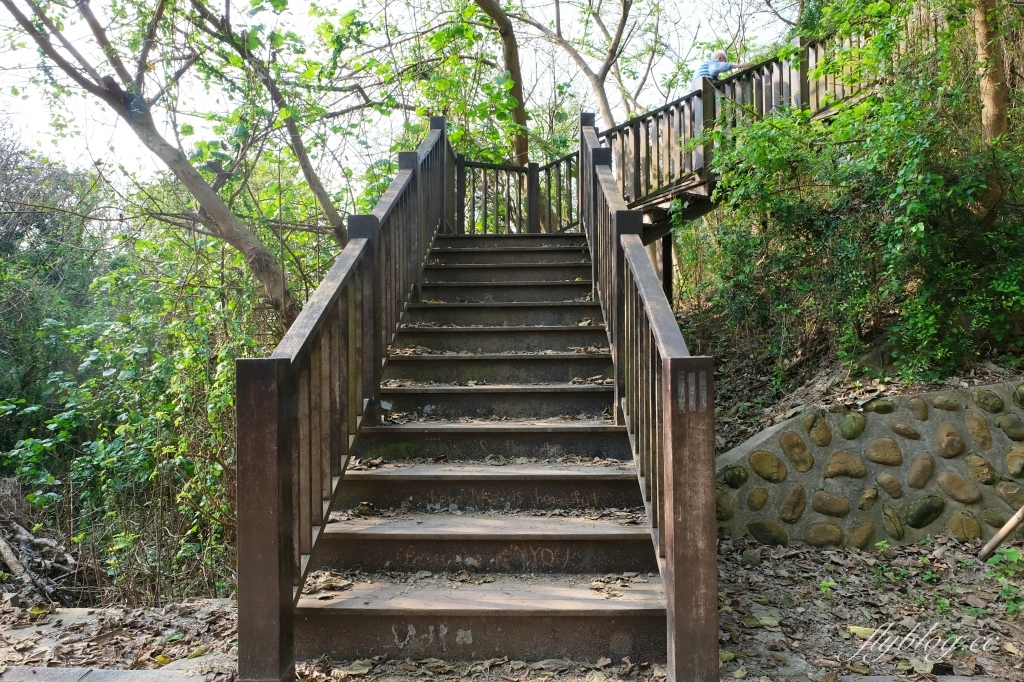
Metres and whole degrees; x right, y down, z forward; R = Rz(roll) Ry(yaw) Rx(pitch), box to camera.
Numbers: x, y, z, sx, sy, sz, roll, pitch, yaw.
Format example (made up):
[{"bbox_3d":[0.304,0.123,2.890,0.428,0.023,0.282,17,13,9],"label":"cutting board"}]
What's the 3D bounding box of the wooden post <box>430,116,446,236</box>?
[{"bbox_3d":[-0.665,-1.484,6.154,0.127,1.090,0.127,-1,-1,2],"label":"wooden post"}]

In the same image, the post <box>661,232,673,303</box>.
[{"bbox_3d":[1.572,-0.713,6.900,0.100,0.900,0.100,-1,-1,2],"label":"post"}]

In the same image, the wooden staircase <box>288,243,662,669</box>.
[{"bbox_3d":[-0.064,0.093,4.263,1.350,2.105,3.718,-1,-1,2],"label":"wooden staircase"}]

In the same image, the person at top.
[{"bbox_3d":[2.093,-2.268,6.988,0.620,1.420,0.450,0,-1,-22],"label":"person at top"}]

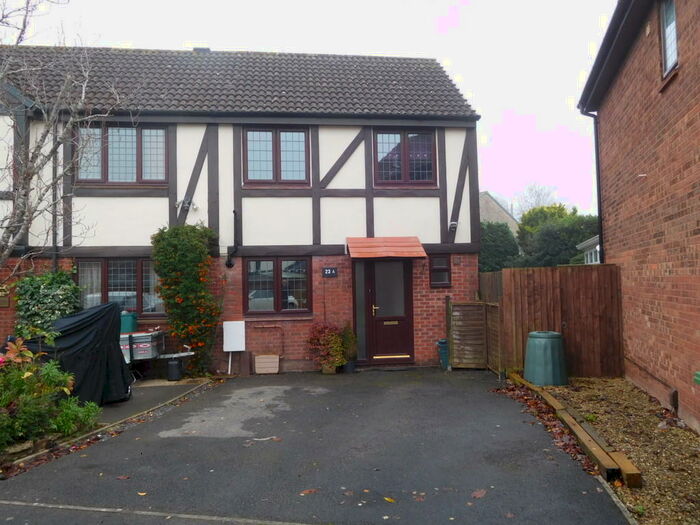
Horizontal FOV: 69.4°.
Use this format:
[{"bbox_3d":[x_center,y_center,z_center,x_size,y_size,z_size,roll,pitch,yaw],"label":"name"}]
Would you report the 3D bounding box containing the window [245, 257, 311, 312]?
[{"bbox_3d":[-1.407,0.446,9.900,1.311,1.149,0.090,-1,-2,-6],"label":"window"}]

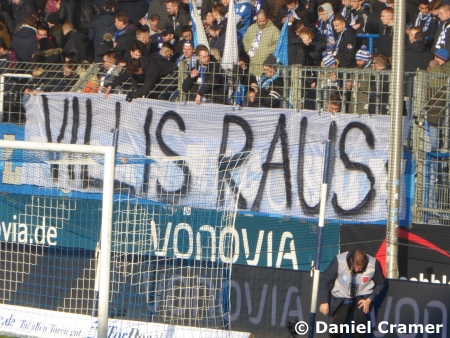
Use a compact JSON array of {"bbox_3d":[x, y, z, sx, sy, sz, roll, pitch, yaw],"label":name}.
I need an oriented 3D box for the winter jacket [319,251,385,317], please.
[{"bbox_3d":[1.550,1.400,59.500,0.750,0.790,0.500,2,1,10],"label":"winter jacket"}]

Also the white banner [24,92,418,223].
[{"bbox_3d":[-0.280,-0.200,69.200,0.150,1.530,10.100,1,2,-33],"label":"white banner"}]

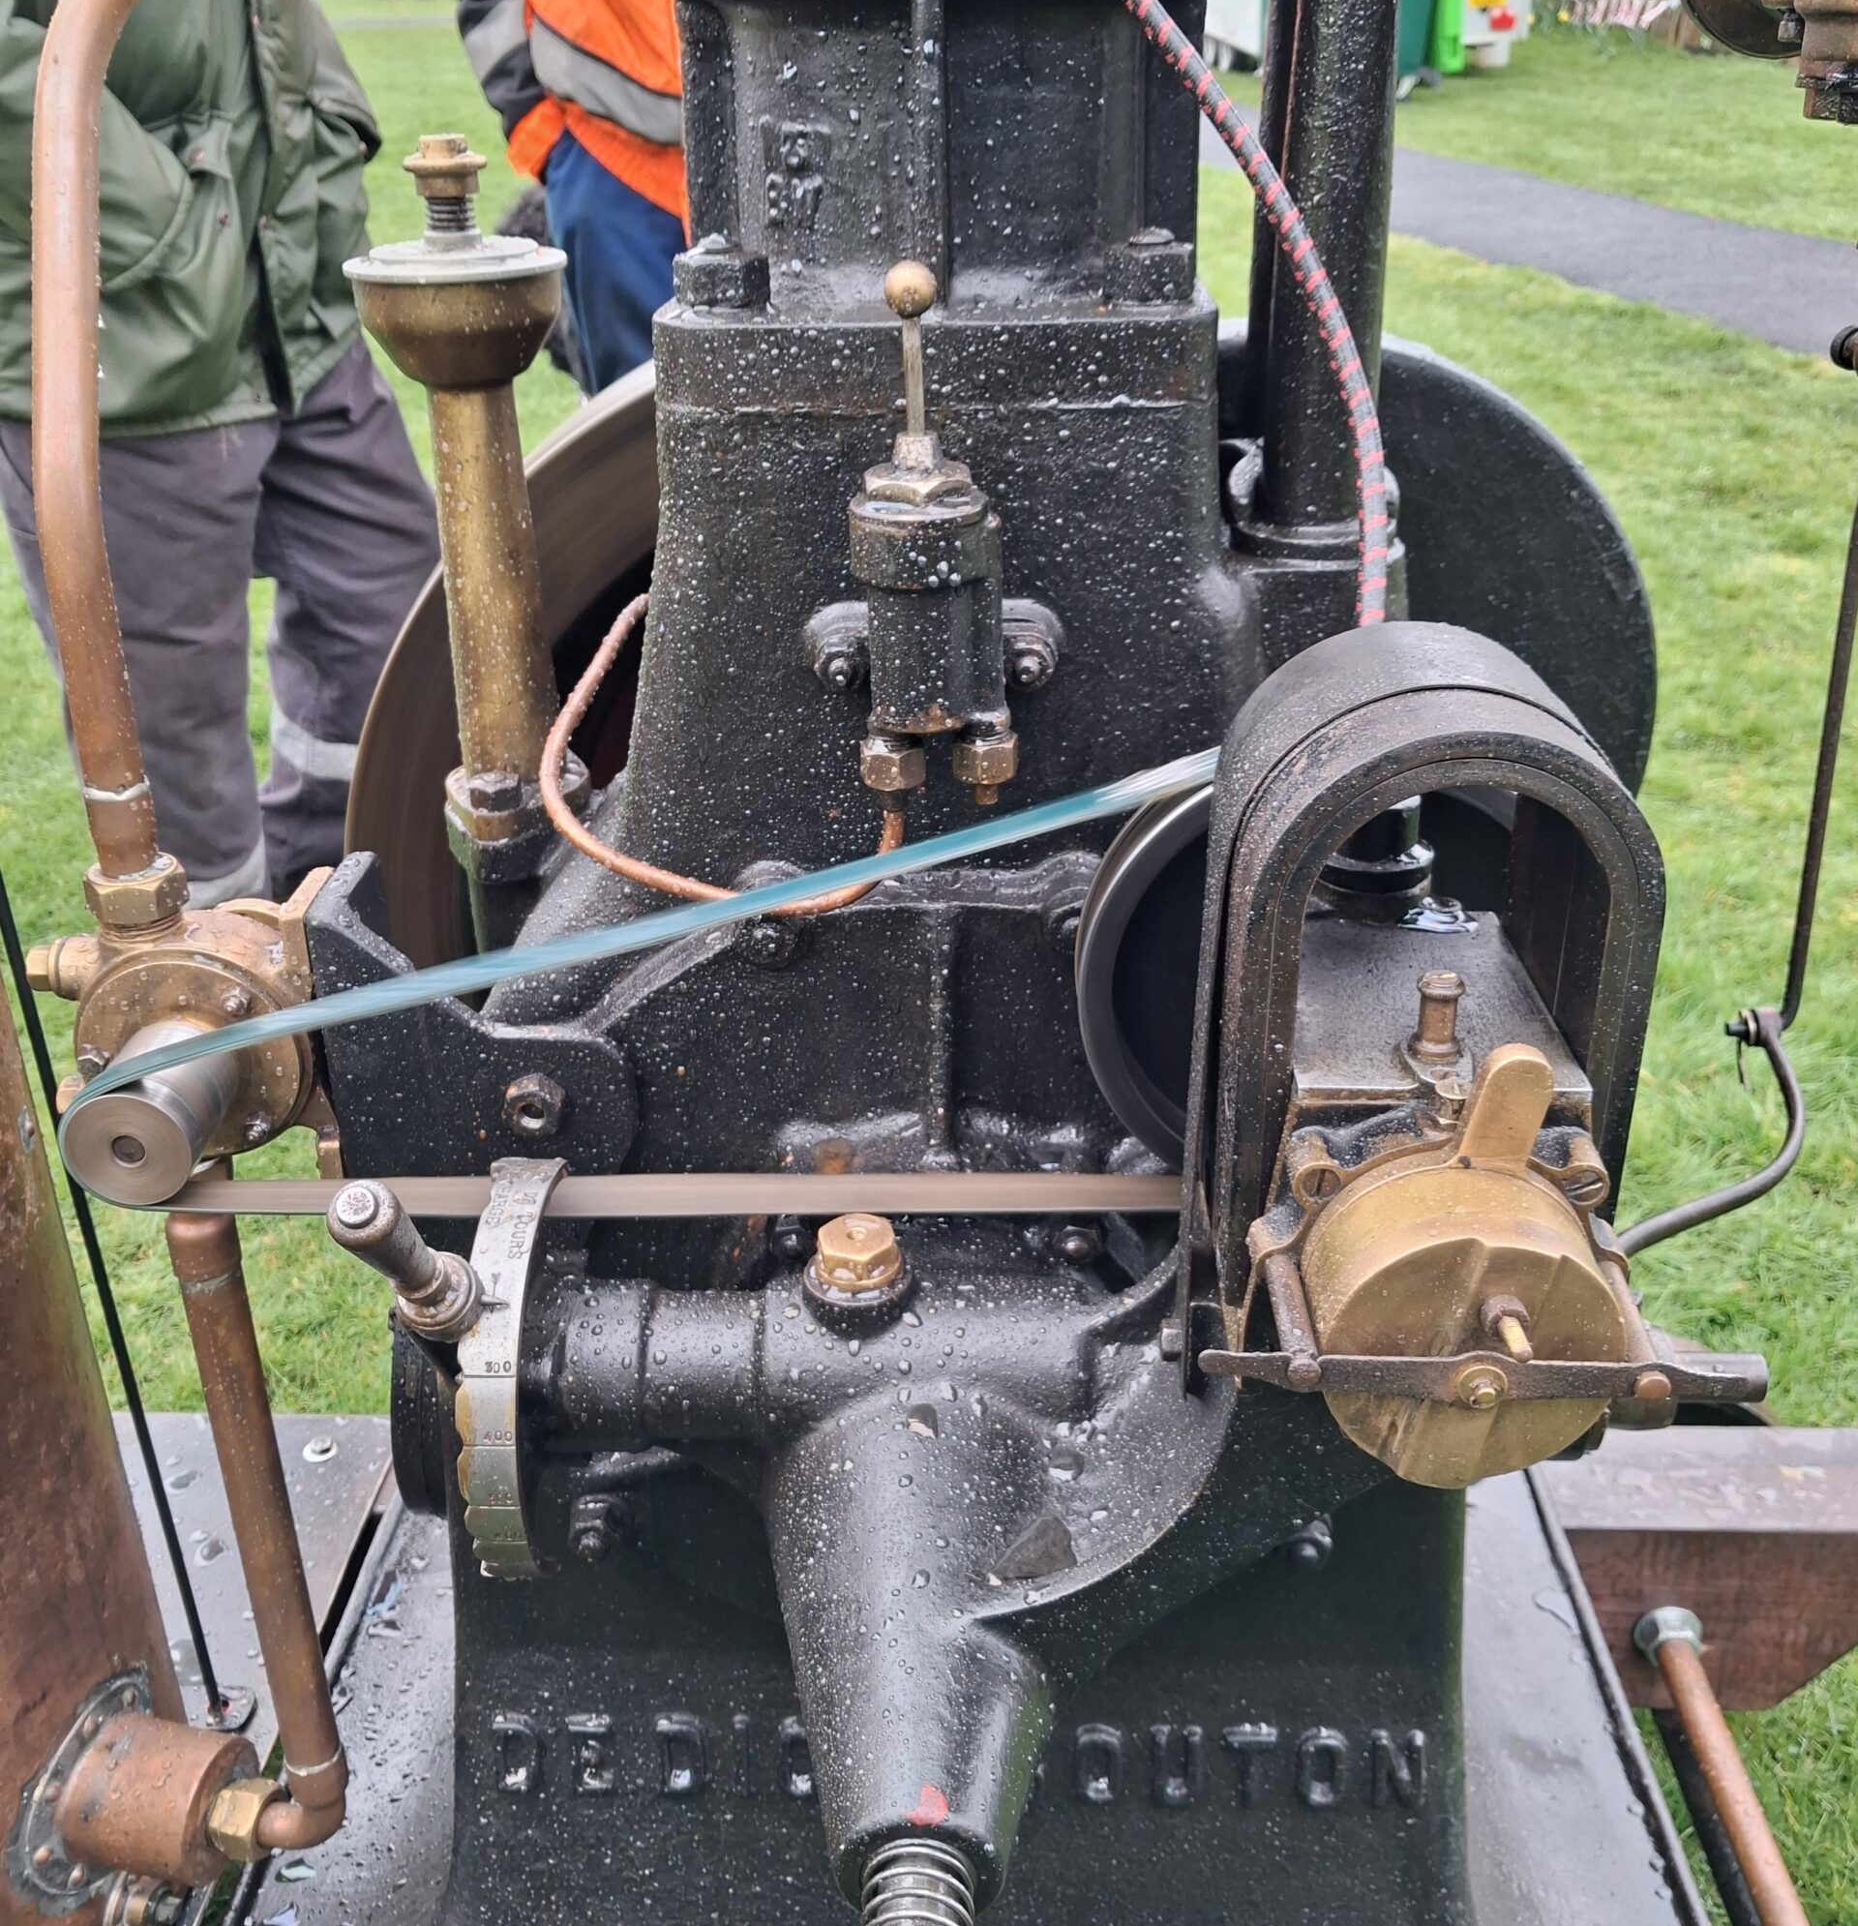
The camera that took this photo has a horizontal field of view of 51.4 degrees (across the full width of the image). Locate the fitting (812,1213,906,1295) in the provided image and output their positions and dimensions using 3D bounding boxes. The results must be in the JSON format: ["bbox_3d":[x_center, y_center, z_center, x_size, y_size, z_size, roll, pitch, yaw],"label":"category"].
[{"bbox_3d":[-0.021,0.087,0.586,0.028,0.012,0.028,0,29,0],"label":"fitting"}]

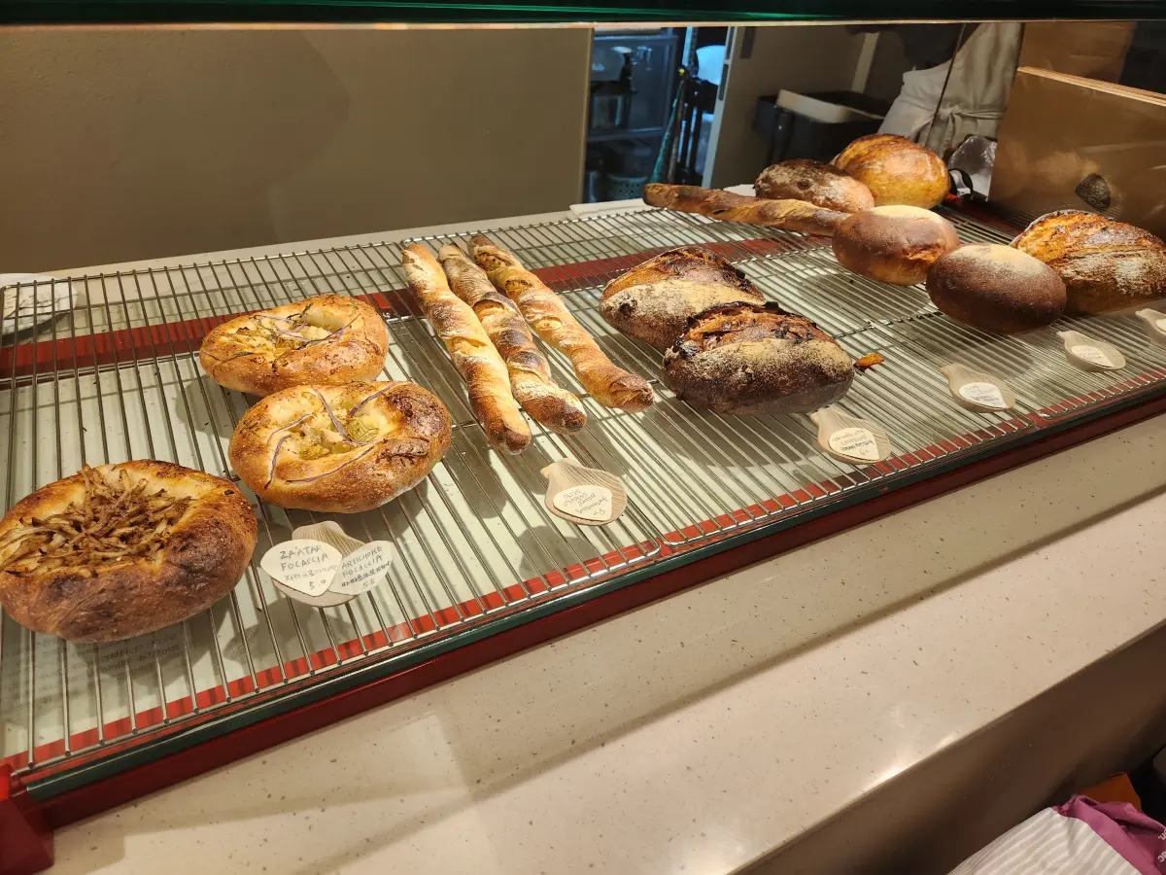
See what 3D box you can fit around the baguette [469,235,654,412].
[{"bbox_3d":[-0.040,-0.132,0.805,0.042,0.033,0.405,-13,39,-24],"label":"baguette"}]

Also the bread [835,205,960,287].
[{"bbox_3d":[0.402,-0.249,0.994,0.152,0.082,0.155,-4,36,-14],"label":"bread"}]

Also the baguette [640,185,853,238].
[{"bbox_3d":[0.288,-0.325,1.126,0.410,0.034,0.042,11,35,7],"label":"baguette"}]

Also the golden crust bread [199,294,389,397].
[{"bbox_3d":[-0.250,-0.083,0.688,0.157,0.045,0.147,3,35,-2],"label":"golden crust bread"}]

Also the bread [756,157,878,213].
[{"bbox_3d":[0.345,-0.368,1.161,0.175,0.073,0.138,23,38,22],"label":"bread"}]

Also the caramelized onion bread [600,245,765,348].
[{"bbox_3d":[0.103,-0.141,0.790,0.178,0.074,0.135,-18,41,-29],"label":"caramelized onion bread"}]

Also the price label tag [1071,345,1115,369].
[{"bbox_3d":[0.544,-0.088,0.829,0.036,0.004,0.046,-1,44,-10],"label":"price label tag"}]

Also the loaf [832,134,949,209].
[{"bbox_3d":[0.479,-0.409,1.206,0.160,0.090,0.170,-15,39,-26],"label":"loaf"}]

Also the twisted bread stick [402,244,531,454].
[{"bbox_3d":[-0.124,-0.106,0.755,0.042,0.034,0.412,-9,38,-20],"label":"twisted bread stick"}]

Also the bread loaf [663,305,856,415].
[{"bbox_3d":[0.160,-0.073,0.714,0.175,0.076,0.130,-3,36,-13],"label":"bread loaf"}]

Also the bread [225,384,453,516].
[{"bbox_3d":[-0.181,-0.001,0.585,0.157,0.047,0.154,4,35,-3],"label":"bread"}]

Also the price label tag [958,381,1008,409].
[{"bbox_3d":[0.372,-0.039,0.716,0.046,0.003,0.044,-5,36,-14],"label":"price label tag"}]

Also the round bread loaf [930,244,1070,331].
[{"bbox_3d":[0.464,-0.167,0.870,0.142,0.076,0.135,-15,39,-26],"label":"round bread loaf"}]

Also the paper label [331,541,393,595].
[{"bbox_3d":[-0.141,0.082,0.481,0.052,0.004,0.037,-24,53,-35],"label":"paper label"}]

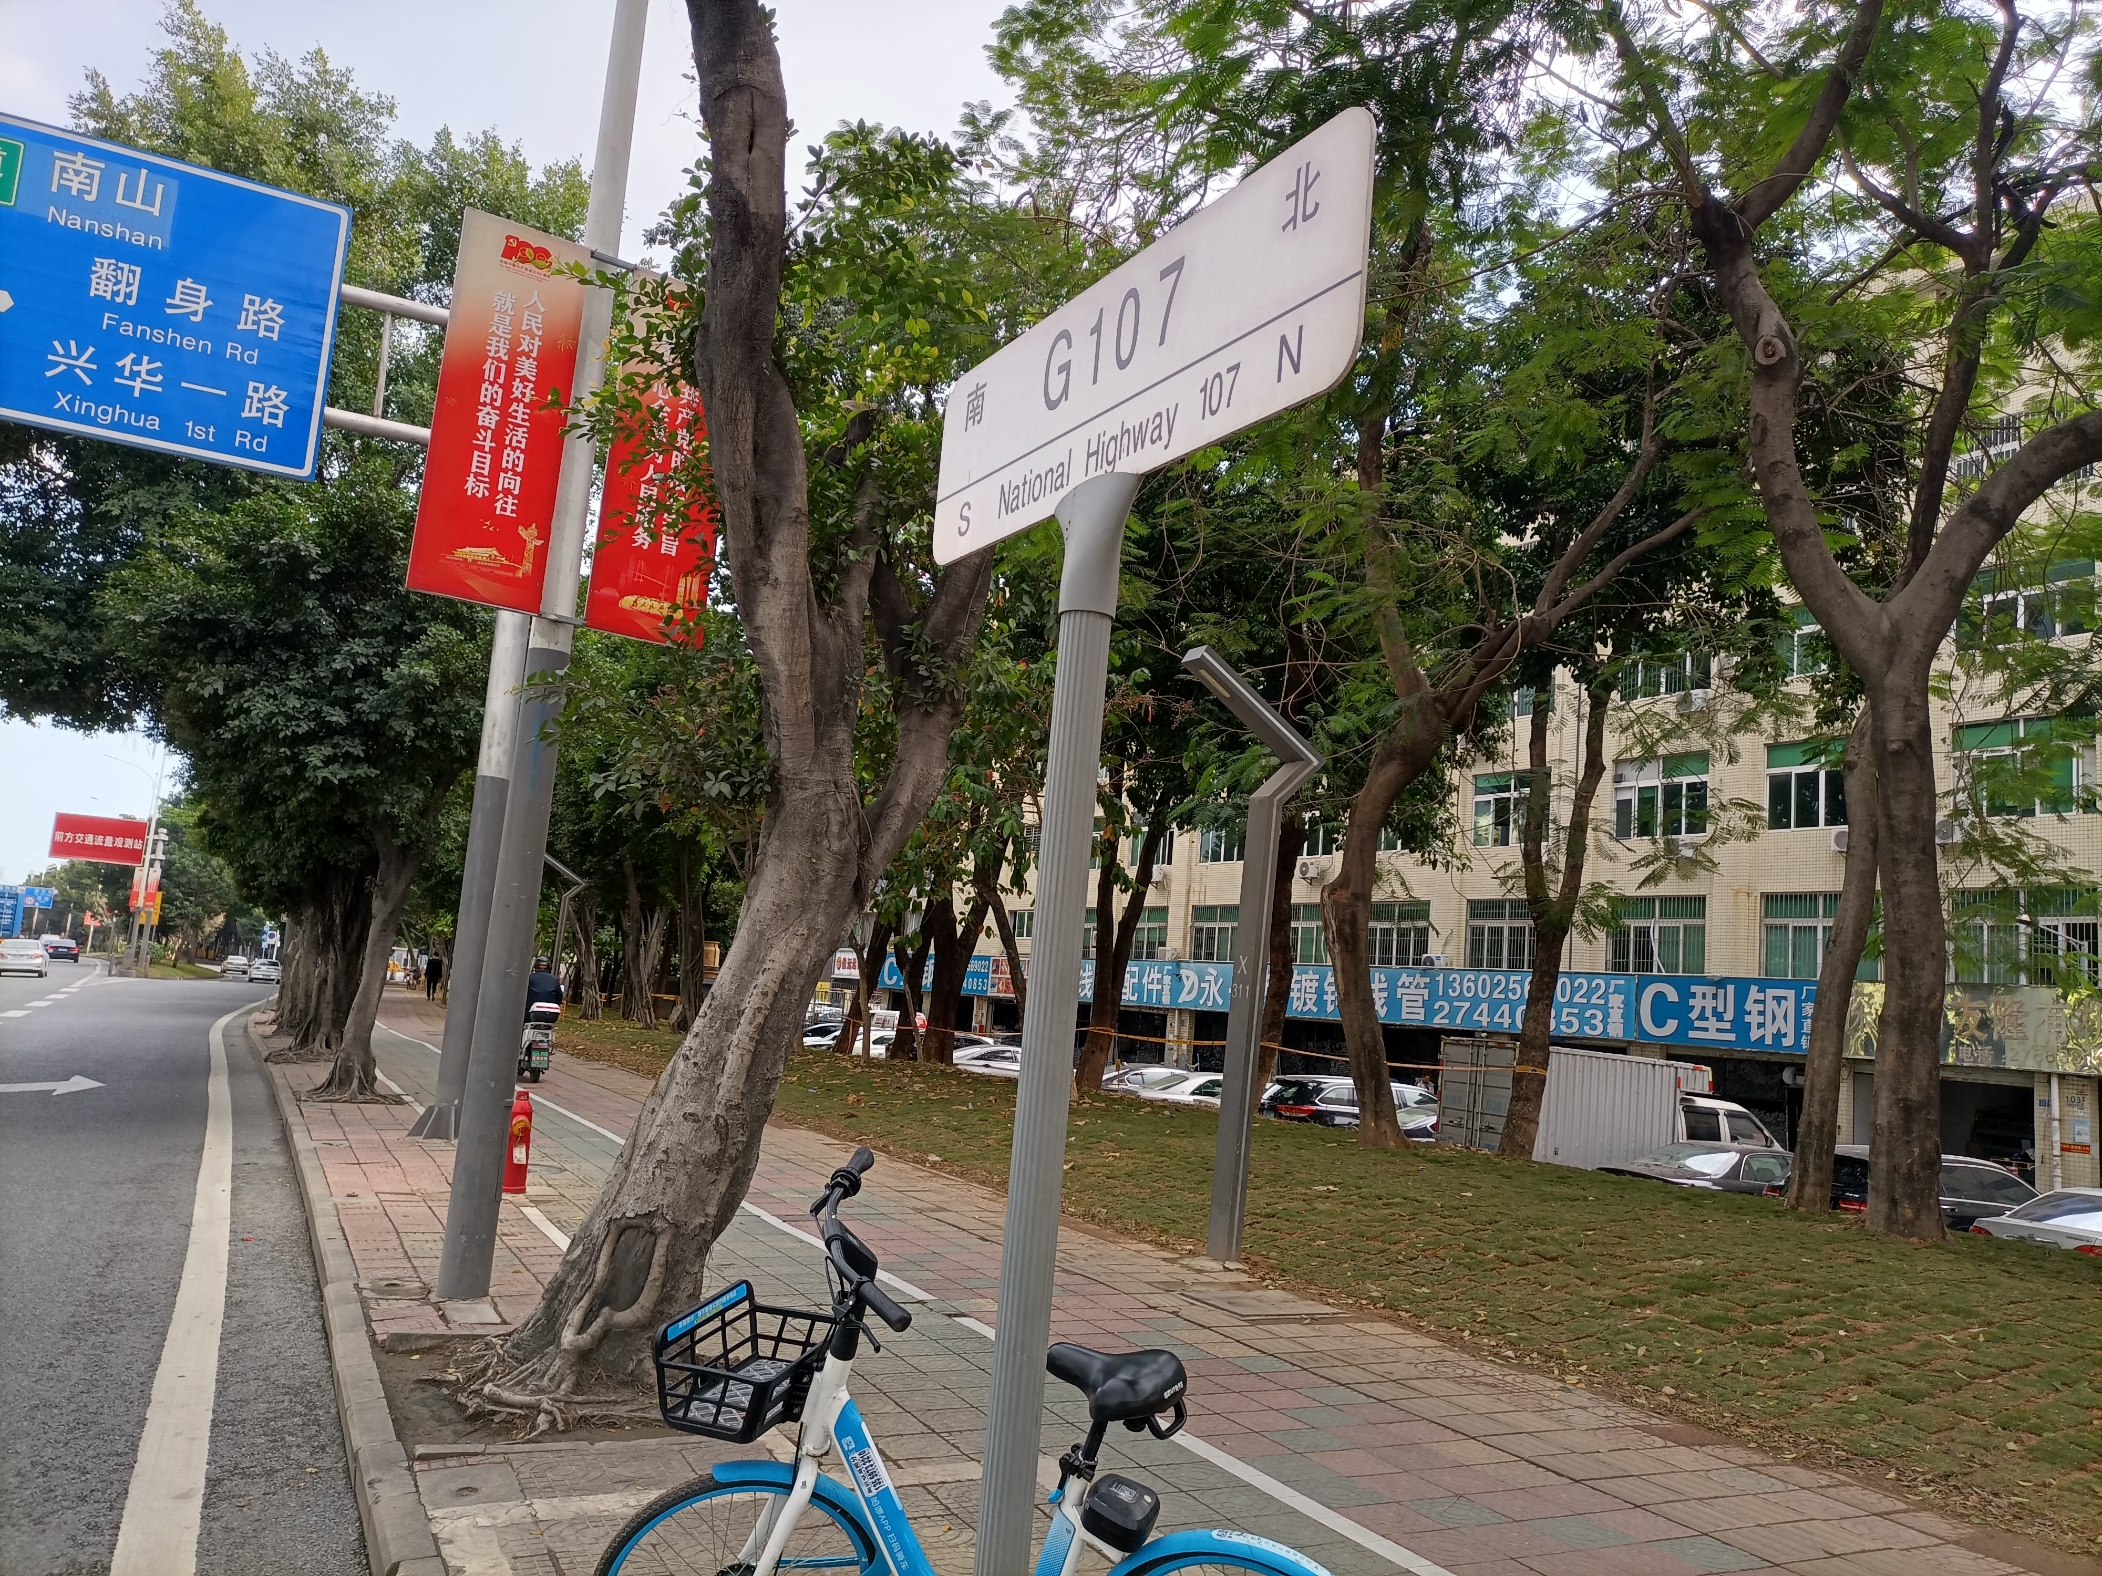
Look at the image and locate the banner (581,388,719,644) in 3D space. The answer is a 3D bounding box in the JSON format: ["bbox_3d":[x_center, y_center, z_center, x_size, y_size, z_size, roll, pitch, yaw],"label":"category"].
[{"bbox_3d":[-1.867,-1.604,7.724,0.600,1.810,0.030,11,-10,-33],"label":"banner"}]

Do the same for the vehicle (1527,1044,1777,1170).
[{"bbox_3d":[8.948,5.435,24.662,5.800,2.560,1.760,8,-9,-25],"label":"vehicle"}]

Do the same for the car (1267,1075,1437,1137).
[{"bbox_3d":[6.414,6.425,29.968,4.700,1.680,1.880,9,-9,-27],"label":"car"}]

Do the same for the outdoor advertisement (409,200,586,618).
[{"bbox_3d":[-2.529,-1.735,7.289,0.600,1.810,0.030,11,-10,-33],"label":"outdoor advertisement"}]

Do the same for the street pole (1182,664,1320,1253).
[{"bbox_3d":[1.227,1.058,10.182,1.090,3.850,0.200,10,-9,-31],"label":"street pole"}]

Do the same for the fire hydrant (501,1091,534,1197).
[{"bbox_3d":[-3.469,2.309,10.324,0.200,0.650,0.270,8,-9,-21],"label":"fire hydrant"}]

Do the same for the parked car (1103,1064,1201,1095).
[{"bbox_3d":[2.306,6.823,34.213,4.750,1.460,1.820,9,-9,-29],"label":"parked car"}]

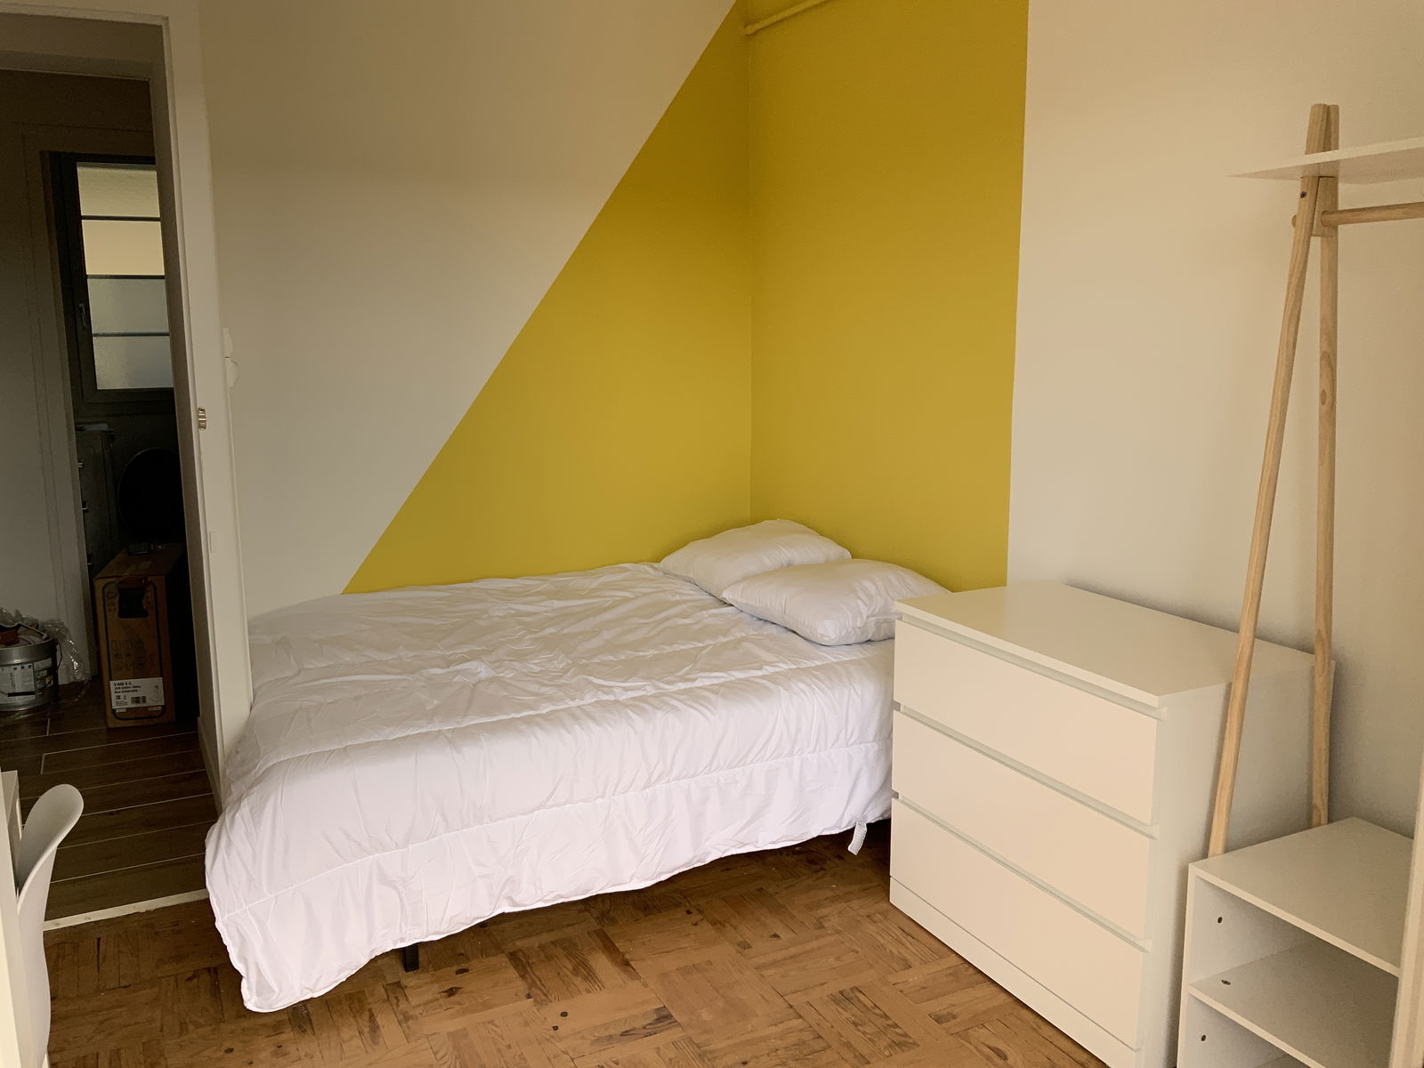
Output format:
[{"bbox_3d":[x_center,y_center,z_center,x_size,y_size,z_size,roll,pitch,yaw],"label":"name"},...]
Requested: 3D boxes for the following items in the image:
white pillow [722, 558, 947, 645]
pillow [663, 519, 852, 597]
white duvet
[{"bbox_3d":[0.375,0.173,3.509,0.490,0.155,0.620,-5,11,-26],"label":"white pillow"},{"bbox_3d":[0.111,0.073,4.061,0.480,0.160,0.640,-5,11,-26],"label":"pillow"},{"bbox_3d":[-0.410,0.545,3.489,1.980,0.590,1.500,-5,11,-26],"label":"white duvet"}]

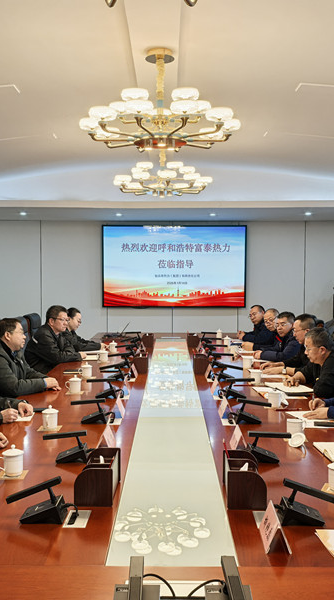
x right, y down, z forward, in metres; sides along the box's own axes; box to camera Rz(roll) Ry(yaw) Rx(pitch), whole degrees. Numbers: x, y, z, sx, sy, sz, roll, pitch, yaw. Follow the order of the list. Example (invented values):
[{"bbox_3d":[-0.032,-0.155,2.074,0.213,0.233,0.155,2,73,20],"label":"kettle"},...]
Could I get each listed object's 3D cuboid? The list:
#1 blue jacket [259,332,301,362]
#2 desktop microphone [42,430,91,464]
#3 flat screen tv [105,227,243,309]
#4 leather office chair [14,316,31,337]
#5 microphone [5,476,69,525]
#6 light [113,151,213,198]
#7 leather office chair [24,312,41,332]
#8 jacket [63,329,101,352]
[{"bbox_3d":[1.188,0.582,6.282,0.560,0.580,0.520,0,3,-12],"label":"blue jacket"},{"bbox_3d":[-0.457,0.657,2.821,0.205,0.135,0.105,0,2,0],"label":"desktop microphone"},{"bbox_3d":[0.129,-0.543,10.186,2.340,1.360,0.080,0,2,0],"label":"flat screen tv"},{"bbox_3d":[-1.400,0.792,7.066,0.680,1.100,0.620,0,2,0],"label":"leather office chair"},{"bbox_3d":[-0.469,0.707,2.233,0.218,0.147,0.120,0,2,0],"label":"microphone"},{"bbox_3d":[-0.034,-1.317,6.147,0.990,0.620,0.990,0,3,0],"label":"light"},{"bbox_3d":[-1.543,0.725,8.442,0.680,1.060,0.620,0,2,0],"label":"leather office chair"},{"bbox_3d":[-1.036,0.575,7.233,0.540,0.530,0.470,0,2,7],"label":"jacket"}]

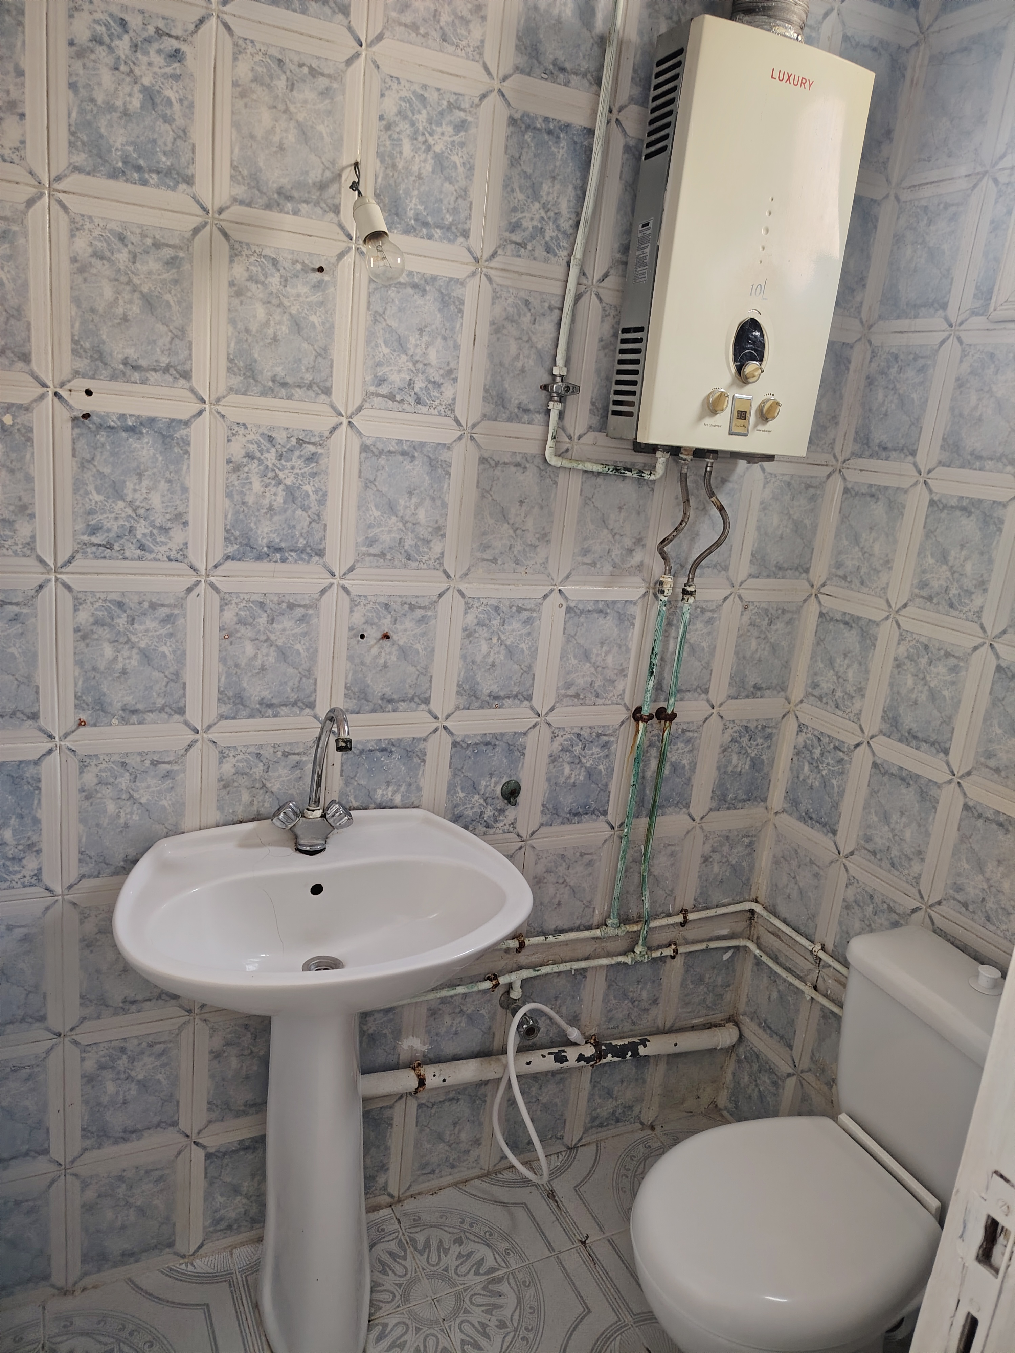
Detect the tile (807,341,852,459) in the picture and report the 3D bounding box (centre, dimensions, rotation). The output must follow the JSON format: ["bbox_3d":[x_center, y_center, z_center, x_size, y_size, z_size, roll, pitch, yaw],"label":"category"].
[{"bbox_3d":[0.579,-0.530,1.791,0.157,0.204,0.012,-1,16,-26],"label":"tile"}]

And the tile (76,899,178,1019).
[{"bbox_3d":[-0.612,0.456,1.534,0.158,0.207,0.012,-1,17,-26],"label":"tile"}]

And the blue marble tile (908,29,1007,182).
[{"bbox_3d":[0.772,-0.979,1.613,0.015,0.205,0.150,-2,16,-27],"label":"blue marble tile"}]

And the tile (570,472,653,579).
[{"bbox_3d":[0.190,-0.284,1.697,0.156,0.205,0.012,-1,16,-26],"label":"tile"}]

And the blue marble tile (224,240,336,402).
[{"bbox_3d":[-0.329,-0.513,1.365,0.158,0.207,0.012,-1,17,-26],"label":"blue marble tile"}]

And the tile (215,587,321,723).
[{"bbox_3d":[-0.375,-0.033,1.471,0.151,0.204,0.010,-1,16,-26],"label":"tile"}]

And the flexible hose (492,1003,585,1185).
[{"bbox_3d":[0.057,0.843,1.859,0.185,0.465,0.090,-1,16,-26],"label":"flexible hose"}]

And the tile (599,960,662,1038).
[{"bbox_3d":[0.265,0.677,2.011,0.143,0.187,0.010,-1,16,-26],"label":"tile"}]

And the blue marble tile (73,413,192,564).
[{"bbox_3d":[-0.528,-0.264,1.321,0.157,0.204,0.012,-1,16,-26],"label":"blue marble tile"}]

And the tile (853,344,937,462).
[{"bbox_3d":[0.719,-0.508,1.744,0.015,0.205,0.150,-2,16,-27],"label":"tile"}]

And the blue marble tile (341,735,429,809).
[{"bbox_3d":[-0.223,0.206,1.647,0.158,0.207,0.012,-1,17,-26],"label":"blue marble tile"}]

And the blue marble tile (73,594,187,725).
[{"bbox_3d":[-0.557,-0.027,1.392,0.150,0.205,0.015,-1,16,-26],"label":"blue marble tile"}]

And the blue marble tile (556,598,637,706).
[{"bbox_3d":[0.166,-0.043,1.738,0.157,0.204,0.012,-1,16,-26],"label":"blue marble tile"}]

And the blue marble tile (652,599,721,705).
[{"bbox_3d":[0.348,-0.047,1.830,0.150,0.205,0.015,-1,16,-26],"label":"blue marble tile"}]

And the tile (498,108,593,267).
[{"bbox_3d":[0.060,-0.763,1.478,0.158,0.207,0.012,-1,17,-26],"label":"tile"}]

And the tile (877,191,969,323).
[{"bbox_3d":[0.741,-0.746,1.676,0.012,0.204,0.157,-1,16,-26],"label":"tile"}]

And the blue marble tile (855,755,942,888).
[{"bbox_3d":[0.732,0.273,1.766,0.015,0.205,0.150,-2,16,-27],"label":"blue marble tile"}]

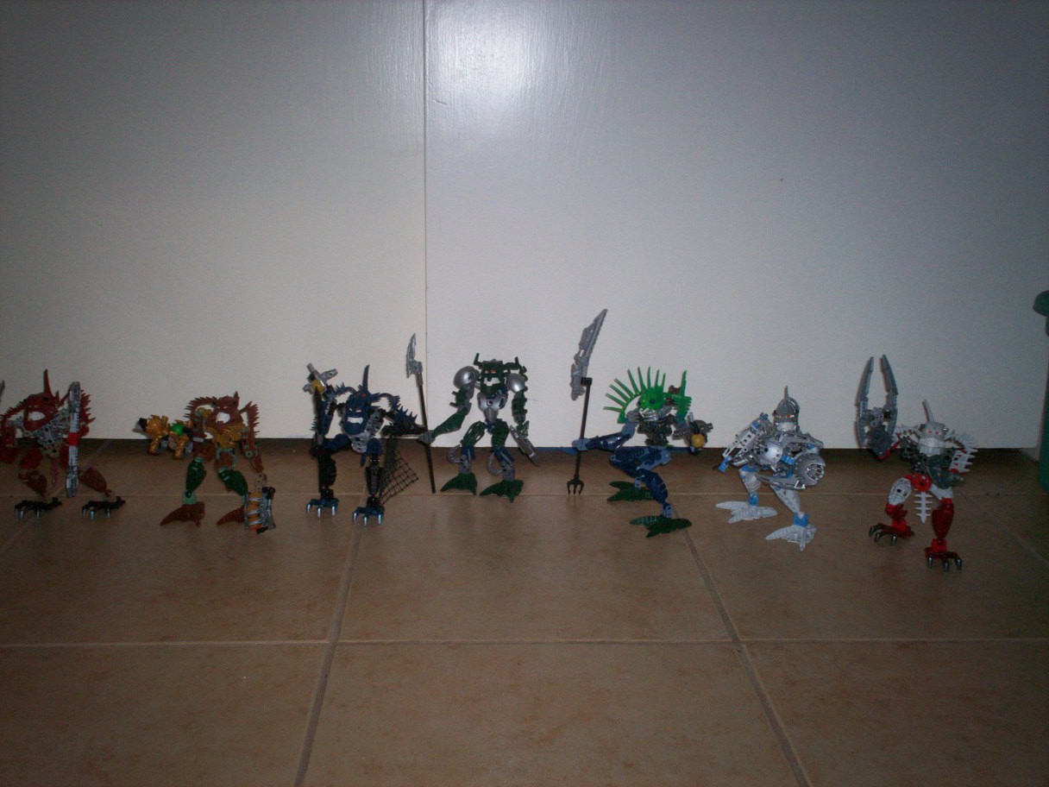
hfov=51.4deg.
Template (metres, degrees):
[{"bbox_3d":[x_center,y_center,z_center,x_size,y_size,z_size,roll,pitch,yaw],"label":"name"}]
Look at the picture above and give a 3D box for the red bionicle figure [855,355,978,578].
[{"bbox_3d":[0.441,0.069,1.228,0.100,0.229,0.105,8,18,24],"label":"red bionicle figure"}]

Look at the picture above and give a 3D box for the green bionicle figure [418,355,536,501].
[{"bbox_3d":[-0.060,0.038,1.389,0.139,0.181,0.085,4,16,10],"label":"green bionicle figure"}]

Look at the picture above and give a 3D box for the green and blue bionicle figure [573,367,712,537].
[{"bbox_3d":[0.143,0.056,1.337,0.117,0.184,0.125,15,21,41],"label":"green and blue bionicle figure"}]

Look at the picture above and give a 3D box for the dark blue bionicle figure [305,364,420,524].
[{"bbox_3d":[-0.192,0.056,1.310,0.117,0.187,0.090,4,16,10],"label":"dark blue bionicle figure"}]

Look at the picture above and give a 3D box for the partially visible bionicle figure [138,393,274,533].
[{"bbox_3d":[-0.373,0.073,1.295,0.124,0.155,0.100,3,16,8],"label":"partially visible bionicle figure"}]

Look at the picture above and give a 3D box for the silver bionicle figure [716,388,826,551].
[{"bbox_3d":[0.291,0.077,1.290,0.082,0.173,0.105,13,20,35],"label":"silver bionicle figure"}]

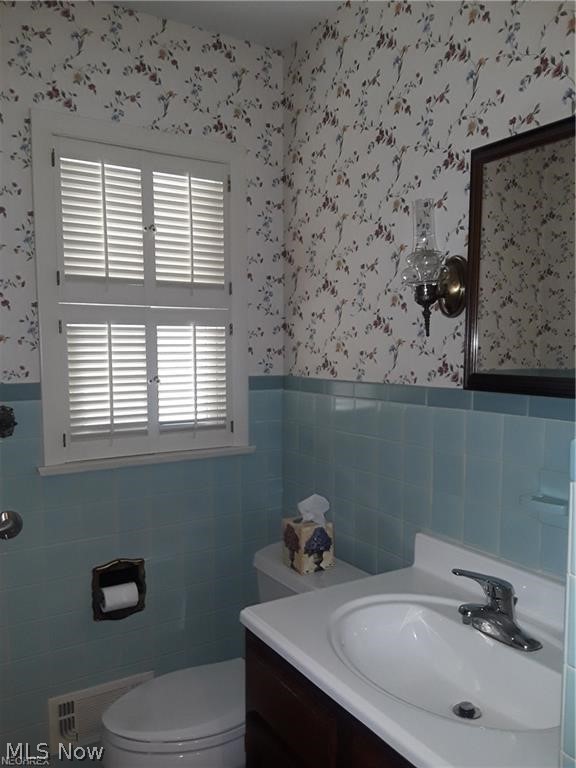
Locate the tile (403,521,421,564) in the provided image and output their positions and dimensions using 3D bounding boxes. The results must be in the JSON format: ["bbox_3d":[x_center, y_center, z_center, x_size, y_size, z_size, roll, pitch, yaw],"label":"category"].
[{"bbox_3d":[0.354,0.440,1.695,0.010,0.108,0.108,-2,4,-32],"label":"tile"}]

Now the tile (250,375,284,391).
[{"bbox_3d":[-0.079,-0.003,2.215,0.140,0.053,0.010,-2,4,-32],"label":"tile"}]

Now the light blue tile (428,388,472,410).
[{"bbox_3d":[0.412,0.037,1.577,0.010,0.048,0.156,-2,4,-32],"label":"light blue tile"}]

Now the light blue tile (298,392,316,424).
[{"bbox_3d":[0.066,0.085,2.153,0.009,0.108,0.108,-2,4,-32],"label":"light blue tile"}]

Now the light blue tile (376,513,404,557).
[{"bbox_3d":[0.296,0.428,1.779,0.010,0.107,0.108,-2,4,-32],"label":"light blue tile"}]

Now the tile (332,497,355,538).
[{"bbox_3d":[0.182,0.425,1.990,0.009,0.108,0.108,-2,4,-32],"label":"tile"}]

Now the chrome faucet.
[{"bbox_3d":[0.411,0.454,1.296,0.182,0.164,0.158,-2,4,-32],"label":"chrome faucet"}]

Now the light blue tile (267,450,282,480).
[{"bbox_3d":[-0.050,0.296,2.274,0.070,0.108,0.009,-2,4,-32],"label":"light blue tile"}]

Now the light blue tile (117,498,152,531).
[{"bbox_3d":[-0.495,0.417,1.978,0.107,0.107,0.010,-2,4,-32],"label":"light blue tile"}]

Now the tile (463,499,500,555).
[{"bbox_3d":[0.470,0.339,1.502,0.010,0.108,0.108,-2,4,-32],"label":"tile"}]

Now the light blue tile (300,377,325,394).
[{"bbox_3d":[0.085,0.004,2.092,0.010,0.053,0.152,-2,4,-32],"label":"light blue tile"}]

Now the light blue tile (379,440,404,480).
[{"bbox_3d":[0.295,0.213,1.765,0.010,0.107,0.108,-2,4,-32],"label":"light blue tile"}]

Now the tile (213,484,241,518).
[{"bbox_3d":[-0.216,0.406,2.154,0.107,0.107,0.010,-2,4,-32],"label":"tile"}]

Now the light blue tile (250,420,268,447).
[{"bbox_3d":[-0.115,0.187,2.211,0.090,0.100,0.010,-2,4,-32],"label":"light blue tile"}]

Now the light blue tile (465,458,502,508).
[{"bbox_3d":[0.470,0.231,1.496,0.010,0.108,0.108,-2,4,-32],"label":"light blue tile"}]

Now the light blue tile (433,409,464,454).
[{"bbox_3d":[0.418,0.122,1.599,0.009,0.108,0.108,-2,4,-32],"label":"light blue tile"}]

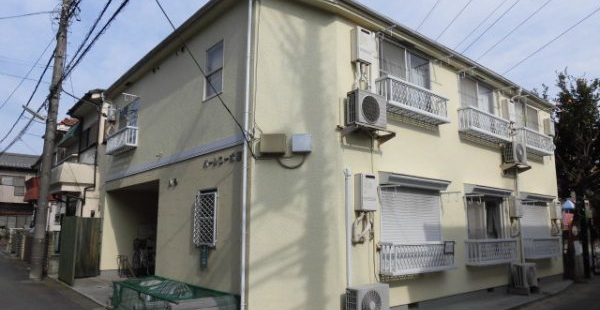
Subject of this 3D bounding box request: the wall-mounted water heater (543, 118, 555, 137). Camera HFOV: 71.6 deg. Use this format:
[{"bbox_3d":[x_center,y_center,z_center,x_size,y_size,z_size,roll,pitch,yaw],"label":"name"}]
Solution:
[{"bbox_3d":[7.900,-0.869,13.226,0.375,0.574,0.168,9,-13,-40],"label":"wall-mounted water heater"}]

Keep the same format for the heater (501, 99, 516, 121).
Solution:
[{"bbox_3d":[5.329,-1.107,10.655,0.370,0.566,0.166,9,-12,-40],"label":"heater"}]

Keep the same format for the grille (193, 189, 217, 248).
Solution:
[{"bbox_3d":[-1.841,1.244,8.140,0.120,1.040,0.820,9,-13,-39],"label":"grille"}]

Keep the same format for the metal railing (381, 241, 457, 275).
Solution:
[{"bbox_3d":[2.119,1.785,7.349,1.895,0.513,0.287,9,-12,-40],"label":"metal railing"}]

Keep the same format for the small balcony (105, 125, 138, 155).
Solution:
[{"bbox_3d":[-4.990,-0.366,11.610,0.287,0.506,1.887,8,-12,-38],"label":"small balcony"}]

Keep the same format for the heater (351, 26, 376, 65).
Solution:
[{"bbox_3d":[1.152,-2.030,7.847,0.375,0.615,0.185,9,-13,-39],"label":"heater"}]

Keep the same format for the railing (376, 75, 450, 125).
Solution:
[{"bbox_3d":[2.399,-1.086,8.670,2.170,0.560,0.330,9,-13,-39],"label":"railing"}]

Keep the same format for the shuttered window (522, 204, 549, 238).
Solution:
[{"bbox_3d":[6.340,1.794,11.176,1.752,1.027,0.091,9,-12,-40],"label":"shuttered window"}]

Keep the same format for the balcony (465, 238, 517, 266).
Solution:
[{"bbox_3d":[4.213,2.106,9.129,1.827,0.486,0.294,9,-12,-40],"label":"balcony"}]

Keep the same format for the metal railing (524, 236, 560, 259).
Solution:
[{"bbox_3d":[6.406,2.439,11.008,1.872,0.501,0.279,9,-12,-40],"label":"metal railing"}]

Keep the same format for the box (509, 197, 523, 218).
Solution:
[{"bbox_3d":[5.304,1.302,10.253,0.362,0.498,0.166,9,-12,-40],"label":"box"}]

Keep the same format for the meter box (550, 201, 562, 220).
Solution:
[{"bbox_3d":[8.089,1.767,13.137,0.400,0.580,0.190,9,-13,-39],"label":"meter box"}]

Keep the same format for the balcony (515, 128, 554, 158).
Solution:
[{"bbox_3d":[7.096,-0.360,12.565,2.140,0.550,0.320,9,-13,-39],"label":"balcony"}]

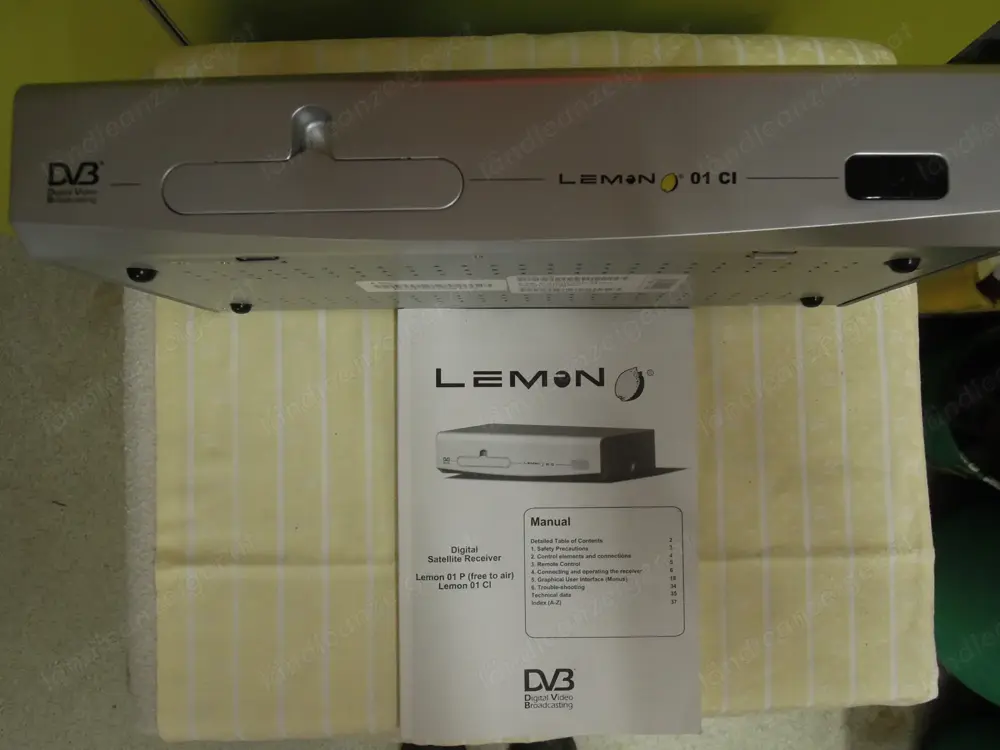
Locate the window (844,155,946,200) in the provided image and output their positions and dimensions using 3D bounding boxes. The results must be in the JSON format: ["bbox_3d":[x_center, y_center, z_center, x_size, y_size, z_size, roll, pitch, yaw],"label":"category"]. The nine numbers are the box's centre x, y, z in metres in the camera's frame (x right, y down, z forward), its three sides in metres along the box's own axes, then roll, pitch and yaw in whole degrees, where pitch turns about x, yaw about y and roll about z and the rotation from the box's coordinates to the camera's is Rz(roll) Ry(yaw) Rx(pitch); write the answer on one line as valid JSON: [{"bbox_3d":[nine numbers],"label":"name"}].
[{"bbox_3d":[0.167,-0.083,0.292,0.043,0.003,0.020,-1,88,2],"label":"window"}]

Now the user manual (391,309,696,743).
[{"bbox_3d":[0.034,0.104,0.486,0.210,0.005,0.297,-1,89,1],"label":"user manual"}]

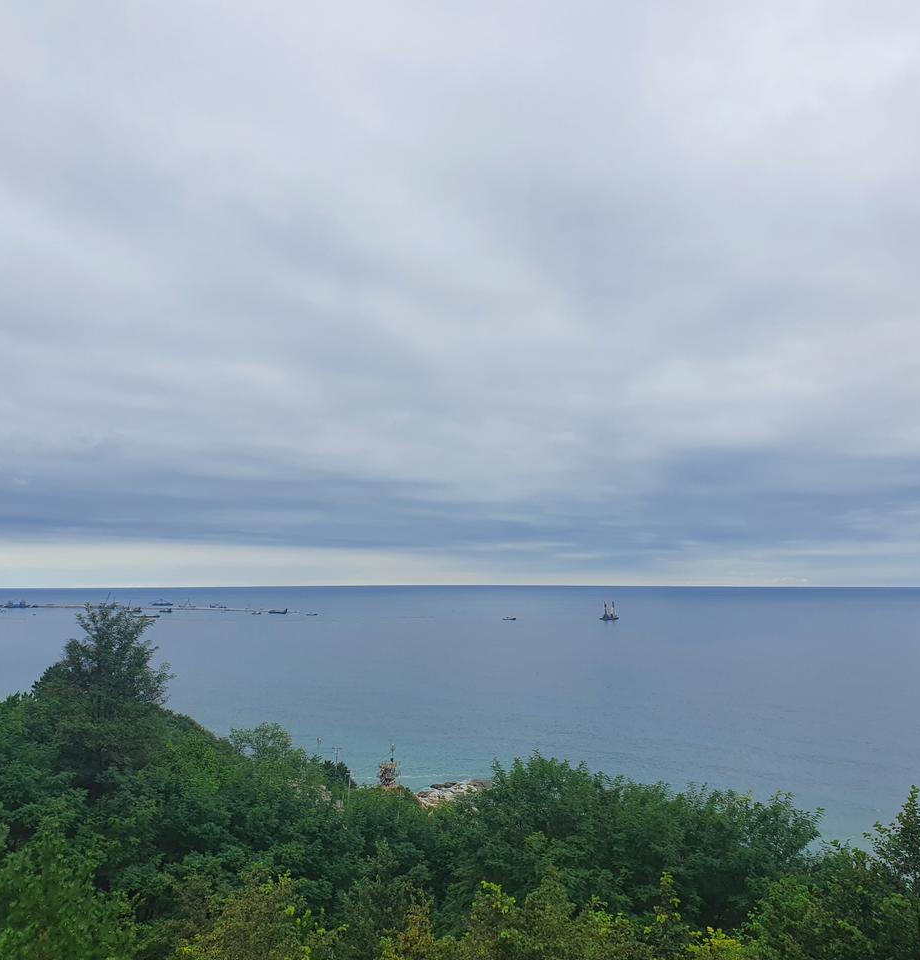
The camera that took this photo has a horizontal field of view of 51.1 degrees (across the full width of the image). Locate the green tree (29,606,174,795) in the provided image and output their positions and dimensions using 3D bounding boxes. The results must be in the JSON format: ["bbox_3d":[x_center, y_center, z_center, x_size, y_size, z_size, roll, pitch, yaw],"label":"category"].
[{"bbox_3d":[-20.452,12.557,55.000,7.600,10.600,7.400,2,-7,-20],"label":"green tree"}]

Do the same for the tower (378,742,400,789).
[{"bbox_3d":[-15.546,62.956,212.000,4.200,9.600,4.100,1,-6,-6],"label":"tower"}]

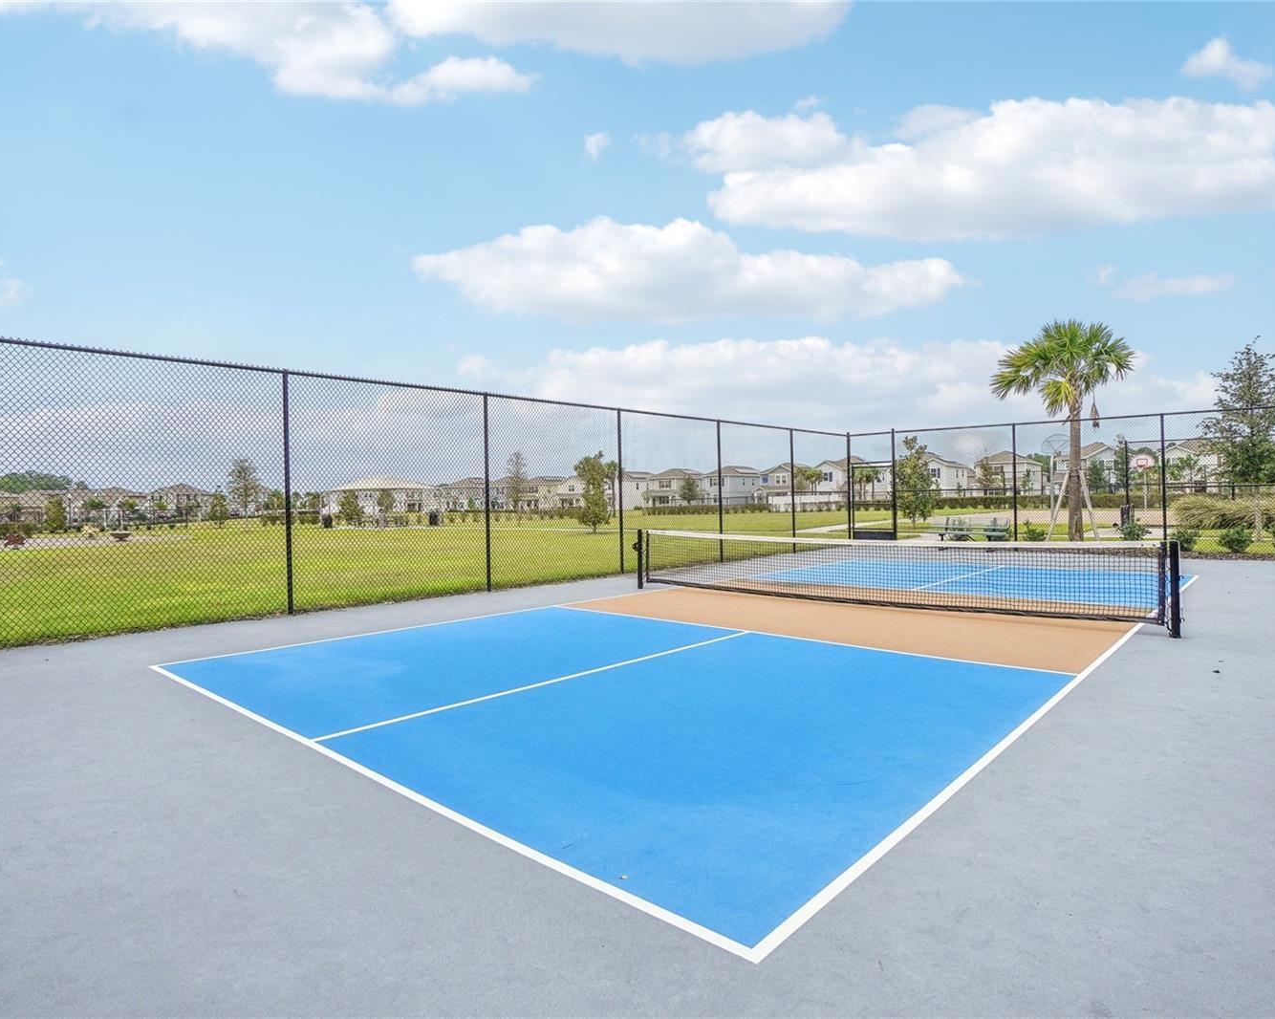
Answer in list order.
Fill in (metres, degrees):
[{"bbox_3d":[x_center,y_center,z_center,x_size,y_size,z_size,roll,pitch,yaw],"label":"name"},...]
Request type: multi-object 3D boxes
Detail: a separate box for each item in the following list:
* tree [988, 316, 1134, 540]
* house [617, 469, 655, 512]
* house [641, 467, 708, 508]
[{"bbox_3d":[11.800,-2.100,18.800,3.500,6.200,3.500,-1,1,32],"label":"tree"},{"bbox_3d":[-1.300,-3.800,136.000,7.500,7.700,14.000,0,1,42],"label":"house"},{"bbox_3d":[7.800,-3.750,125.000,7.800,7.700,13.000,0,1,41],"label":"house"}]

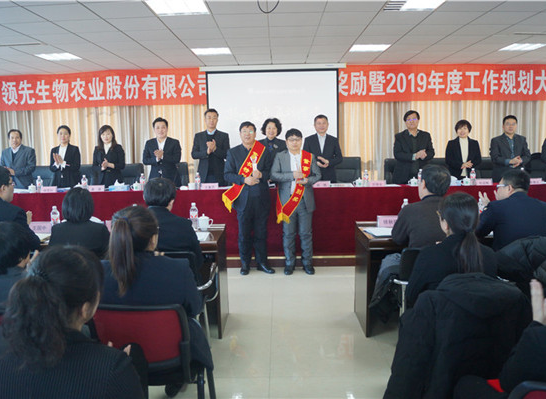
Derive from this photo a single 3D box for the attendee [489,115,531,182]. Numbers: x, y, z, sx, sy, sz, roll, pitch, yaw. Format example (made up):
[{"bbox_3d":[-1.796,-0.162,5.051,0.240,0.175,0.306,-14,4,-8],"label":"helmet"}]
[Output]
[{"bbox_3d":[3.281,-0.311,6.212,0.540,1.720,0.380,1,7,12],"label":"attendee"}]

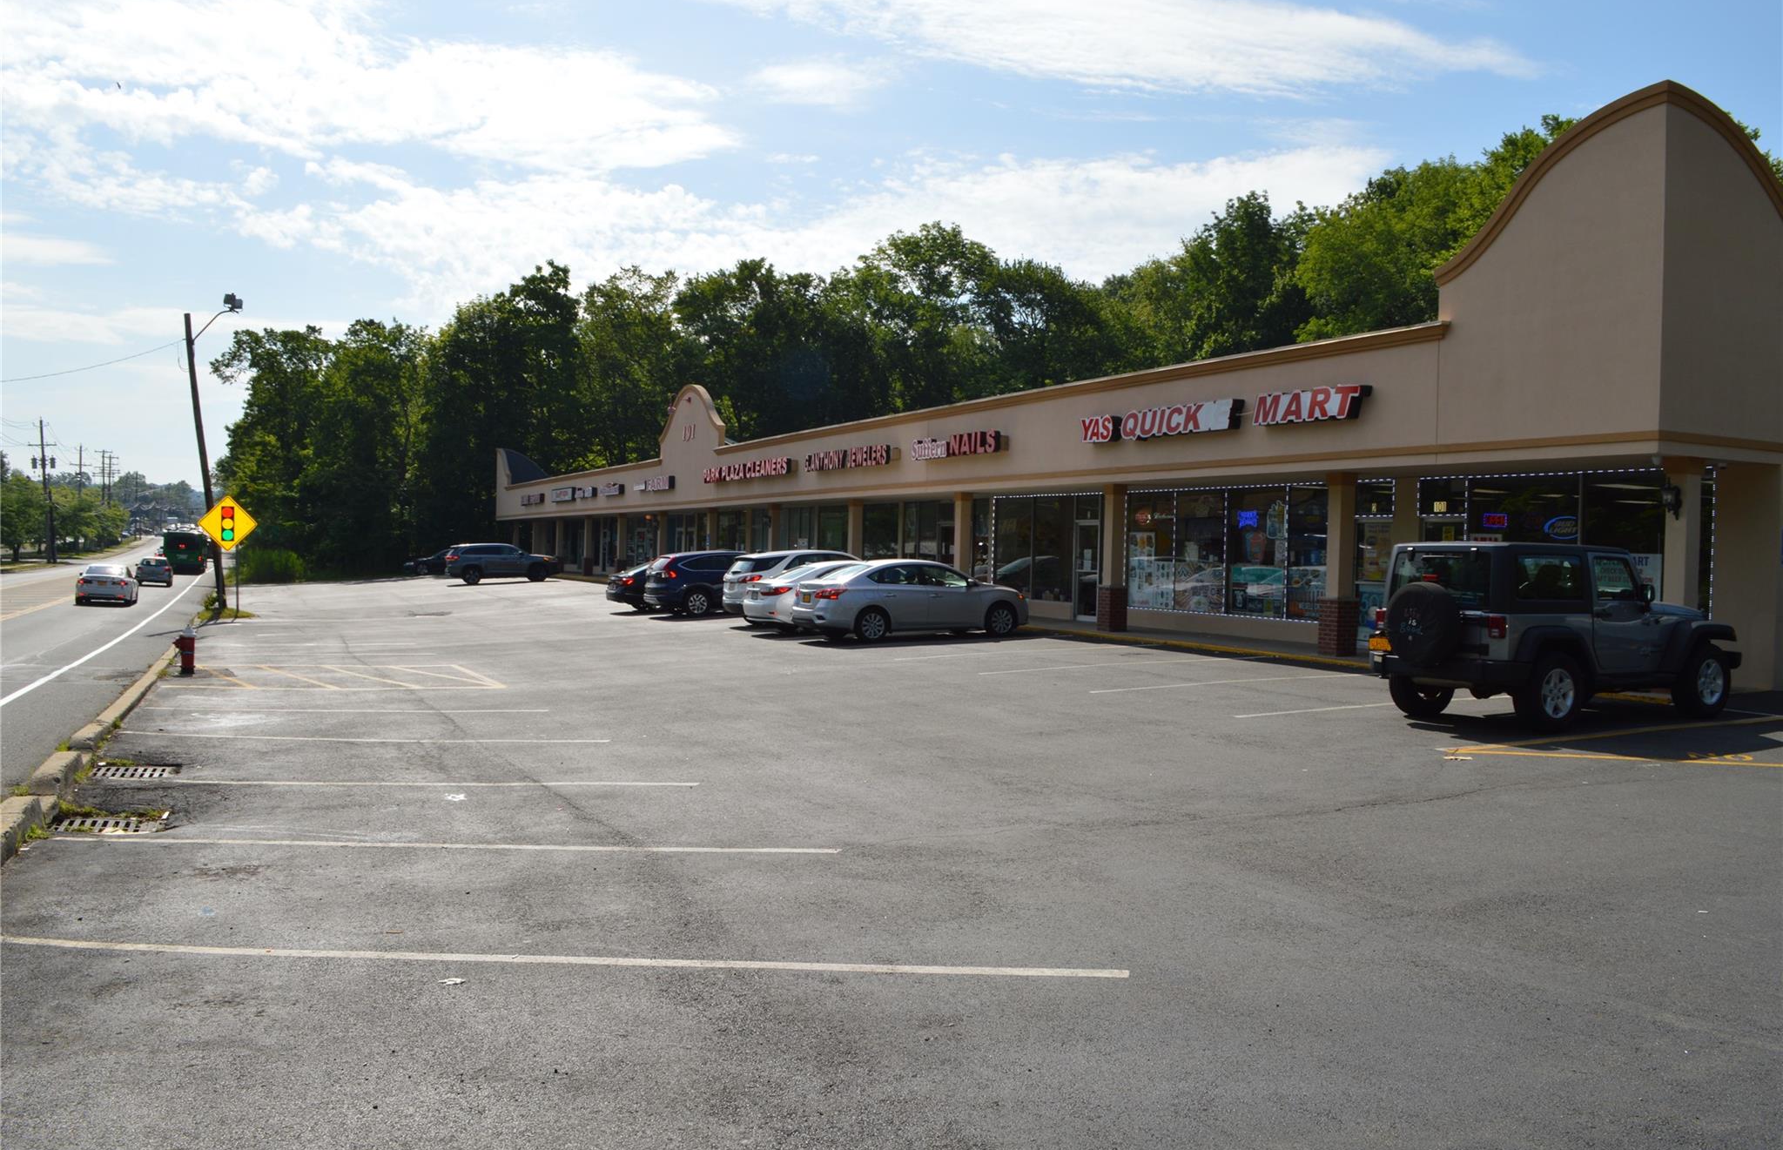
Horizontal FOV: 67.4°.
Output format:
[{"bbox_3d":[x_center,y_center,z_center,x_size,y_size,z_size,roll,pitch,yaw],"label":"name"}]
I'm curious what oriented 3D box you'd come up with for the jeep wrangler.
[{"bbox_3d":[6.932,0.596,14.100,4.153,1.800,1.870,1,1,-27],"label":"jeep wrangler"}]

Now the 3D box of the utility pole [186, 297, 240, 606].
[{"bbox_3d":[-21.326,-3.875,42.000,1.500,9.800,0.450,1,1,-27],"label":"utility pole"}]

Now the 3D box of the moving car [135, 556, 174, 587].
[{"bbox_3d":[-38.081,-0.193,69.191,1.800,1.510,4.350,1,1,-27],"label":"moving car"}]

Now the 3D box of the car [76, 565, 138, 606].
[{"bbox_3d":[-28.052,0.341,47.876,1.850,1.450,4.870,1,1,-27],"label":"car"}]

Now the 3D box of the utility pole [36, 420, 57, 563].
[{"bbox_3d":[-69.675,-6.881,110.000,1.600,11.800,0.500,1,1,-27],"label":"utility pole"}]

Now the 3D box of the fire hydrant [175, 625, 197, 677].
[{"bbox_3d":[-11.416,1.221,21.600,0.340,0.790,0.330,1,1,-26],"label":"fire hydrant"}]

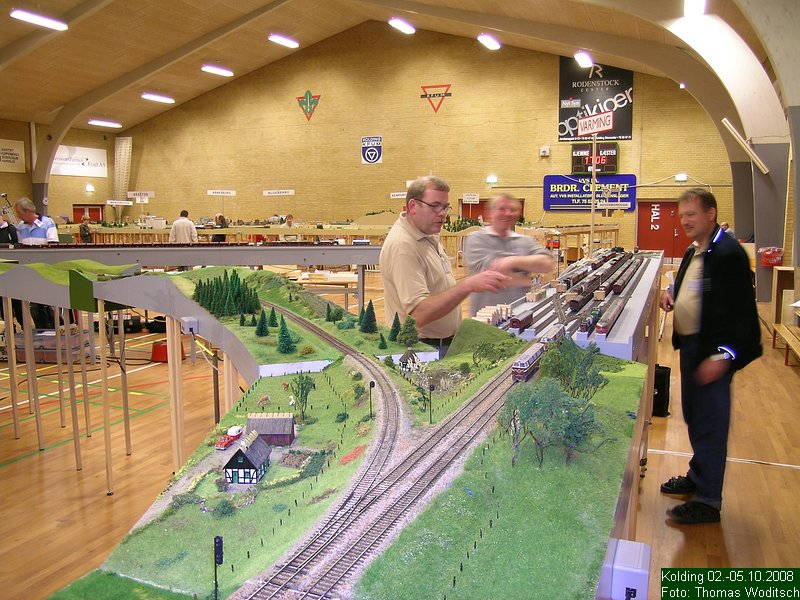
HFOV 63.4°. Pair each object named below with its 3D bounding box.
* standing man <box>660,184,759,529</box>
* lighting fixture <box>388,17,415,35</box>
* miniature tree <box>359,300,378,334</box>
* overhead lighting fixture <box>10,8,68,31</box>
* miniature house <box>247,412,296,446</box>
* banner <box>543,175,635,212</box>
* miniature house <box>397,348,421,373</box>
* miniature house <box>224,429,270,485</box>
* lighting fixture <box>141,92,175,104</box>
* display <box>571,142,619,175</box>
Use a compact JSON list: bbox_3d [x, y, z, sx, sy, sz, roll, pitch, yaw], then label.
[{"bbox_3d":[1.715,0.290,3.586,0.460,1.800,0.520,0,8,-3],"label":"standing man"},{"bbox_3d":[0.068,-9.231,21.840,0.300,0.130,1.600,19,14,19],"label":"lighting fixture"},{"bbox_3d":[-0.087,0.049,1.909,0.054,0.100,0.054,0,8,0],"label":"miniature tree"},{"bbox_3d":[-9.956,-7.717,17.920,0.280,0.110,1.500,3,8,23],"label":"overhead lighting fixture"},{"bbox_3d":[-0.199,0.197,1.003,0.068,0.044,0.050,0,8,-1],"label":"miniature house"},{"bbox_3d":[6.378,-3.587,21.833,3.035,1.245,0.050,3,8,23],"label":"banner"},{"bbox_3d":[0.025,0.136,1.483,0.042,0.046,0.046,6,9,34],"label":"miniature house"},{"bbox_3d":[-0.228,0.233,0.968,0.052,0.058,0.076,1,8,4],"label":"miniature house"},{"bbox_3d":[-9.590,-7.988,25.785,0.280,0.110,1.500,3,8,23],"label":"lighting fixture"},{"bbox_3d":[6.502,-4.713,21.586,1.509,1.005,0.160,3,8,23],"label":"display"}]

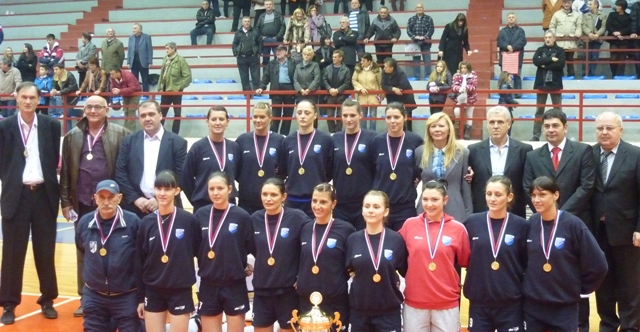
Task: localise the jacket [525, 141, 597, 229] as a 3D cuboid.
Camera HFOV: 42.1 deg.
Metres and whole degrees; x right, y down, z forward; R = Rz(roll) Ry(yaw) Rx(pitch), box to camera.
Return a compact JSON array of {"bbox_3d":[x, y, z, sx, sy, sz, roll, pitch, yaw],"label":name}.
[{"bbox_3d":[1.757,0.191,6.103,0.540,0.770,0.340,2,4,25],"label":"jacket"}]

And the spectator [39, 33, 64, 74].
[{"bbox_3d":[-6.035,-2.149,18.754,0.540,1.640,0.380,1,4,12],"label":"spectator"}]

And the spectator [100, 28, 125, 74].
[{"bbox_3d":[-4.639,-2.242,18.655,0.540,1.680,0.380,1,4,16],"label":"spectator"}]

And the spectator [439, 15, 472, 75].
[{"bbox_3d":[2.715,-2.216,16.605,0.580,1.660,0.450,0,4,-6],"label":"spectator"}]

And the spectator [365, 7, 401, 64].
[{"bbox_3d":[1.352,-2.602,17.711,0.700,1.567,0.480,1,3,12],"label":"spectator"}]

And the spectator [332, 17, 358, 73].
[{"bbox_3d":[0.566,-2.355,18.100,0.550,1.773,0.400,2,3,25],"label":"spectator"}]

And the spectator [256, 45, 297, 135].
[{"bbox_3d":[-0.771,-1.356,15.092,0.680,1.674,0.460,1,3,10],"label":"spectator"}]

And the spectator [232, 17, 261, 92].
[{"bbox_3d":[-1.606,-2.386,18.300,0.560,1.782,0.360,1,3,5],"label":"spectator"}]

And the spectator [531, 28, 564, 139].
[{"bbox_3d":[3.744,-1.318,13.633,0.580,1.814,0.420,1,3,16],"label":"spectator"}]

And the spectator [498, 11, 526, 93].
[{"bbox_3d":[3.702,-2.105,16.225,0.580,1.740,0.360,1,4,12],"label":"spectator"}]

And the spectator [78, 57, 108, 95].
[{"bbox_3d":[-4.465,-1.400,16.449,0.570,1.500,0.520,1,4,18],"label":"spectator"}]

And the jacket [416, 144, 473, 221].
[{"bbox_3d":[0.943,0.190,6.273,0.460,0.720,0.300,1,4,18],"label":"jacket"}]

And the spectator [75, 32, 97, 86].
[{"bbox_3d":[-5.333,-2.275,19.001,0.420,1.560,0.480,-3,5,-45],"label":"spectator"}]

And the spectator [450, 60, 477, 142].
[{"bbox_3d":[2.438,-1.095,13.989,0.460,1.325,0.360,1,3,15],"label":"spectator"}]

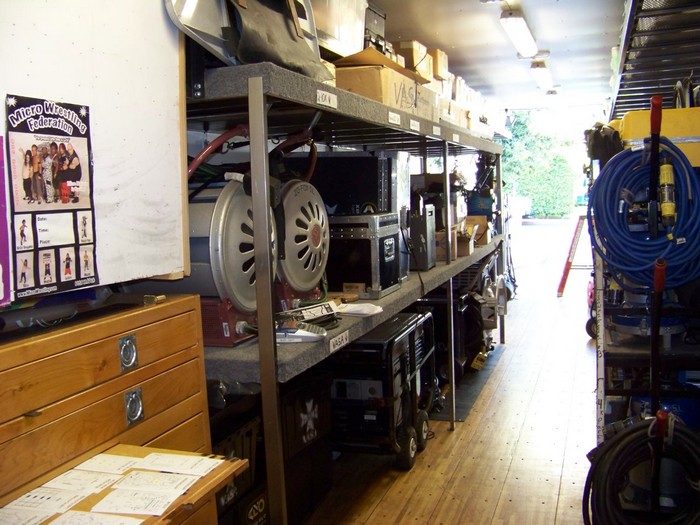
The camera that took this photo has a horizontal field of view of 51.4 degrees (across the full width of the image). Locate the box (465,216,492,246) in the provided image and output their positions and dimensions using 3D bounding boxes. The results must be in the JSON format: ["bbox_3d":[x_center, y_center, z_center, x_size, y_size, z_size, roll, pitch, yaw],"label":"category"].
[{"bbox_3d":[1.145,-0.285,6.494,0.200,0.250,0.240,0,6,19],"label":"box"}]

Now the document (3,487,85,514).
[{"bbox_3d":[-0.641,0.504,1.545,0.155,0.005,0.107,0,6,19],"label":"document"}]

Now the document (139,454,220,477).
[{"bbox_3d":[-0.406,0.477,1.721,0.195,0.005,0.102,0,6,19],"label":"document"}]

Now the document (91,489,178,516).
[{"bbox_3d":[-0.441,0.495,1.517,0.165,0.006,0.116,-1,6,12],"label":"document"}]

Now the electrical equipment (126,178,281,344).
[{"bbox_3d":[-0.556,-0.017,2.753,0.410,0.600,0.510,0,6,19],"label":"electrical equipment"}]

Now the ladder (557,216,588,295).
[{"bbox_3d":[3.435,-0.098,10.633,0.700,1.150,0.480,0,6,19],"label":"ladder"}]

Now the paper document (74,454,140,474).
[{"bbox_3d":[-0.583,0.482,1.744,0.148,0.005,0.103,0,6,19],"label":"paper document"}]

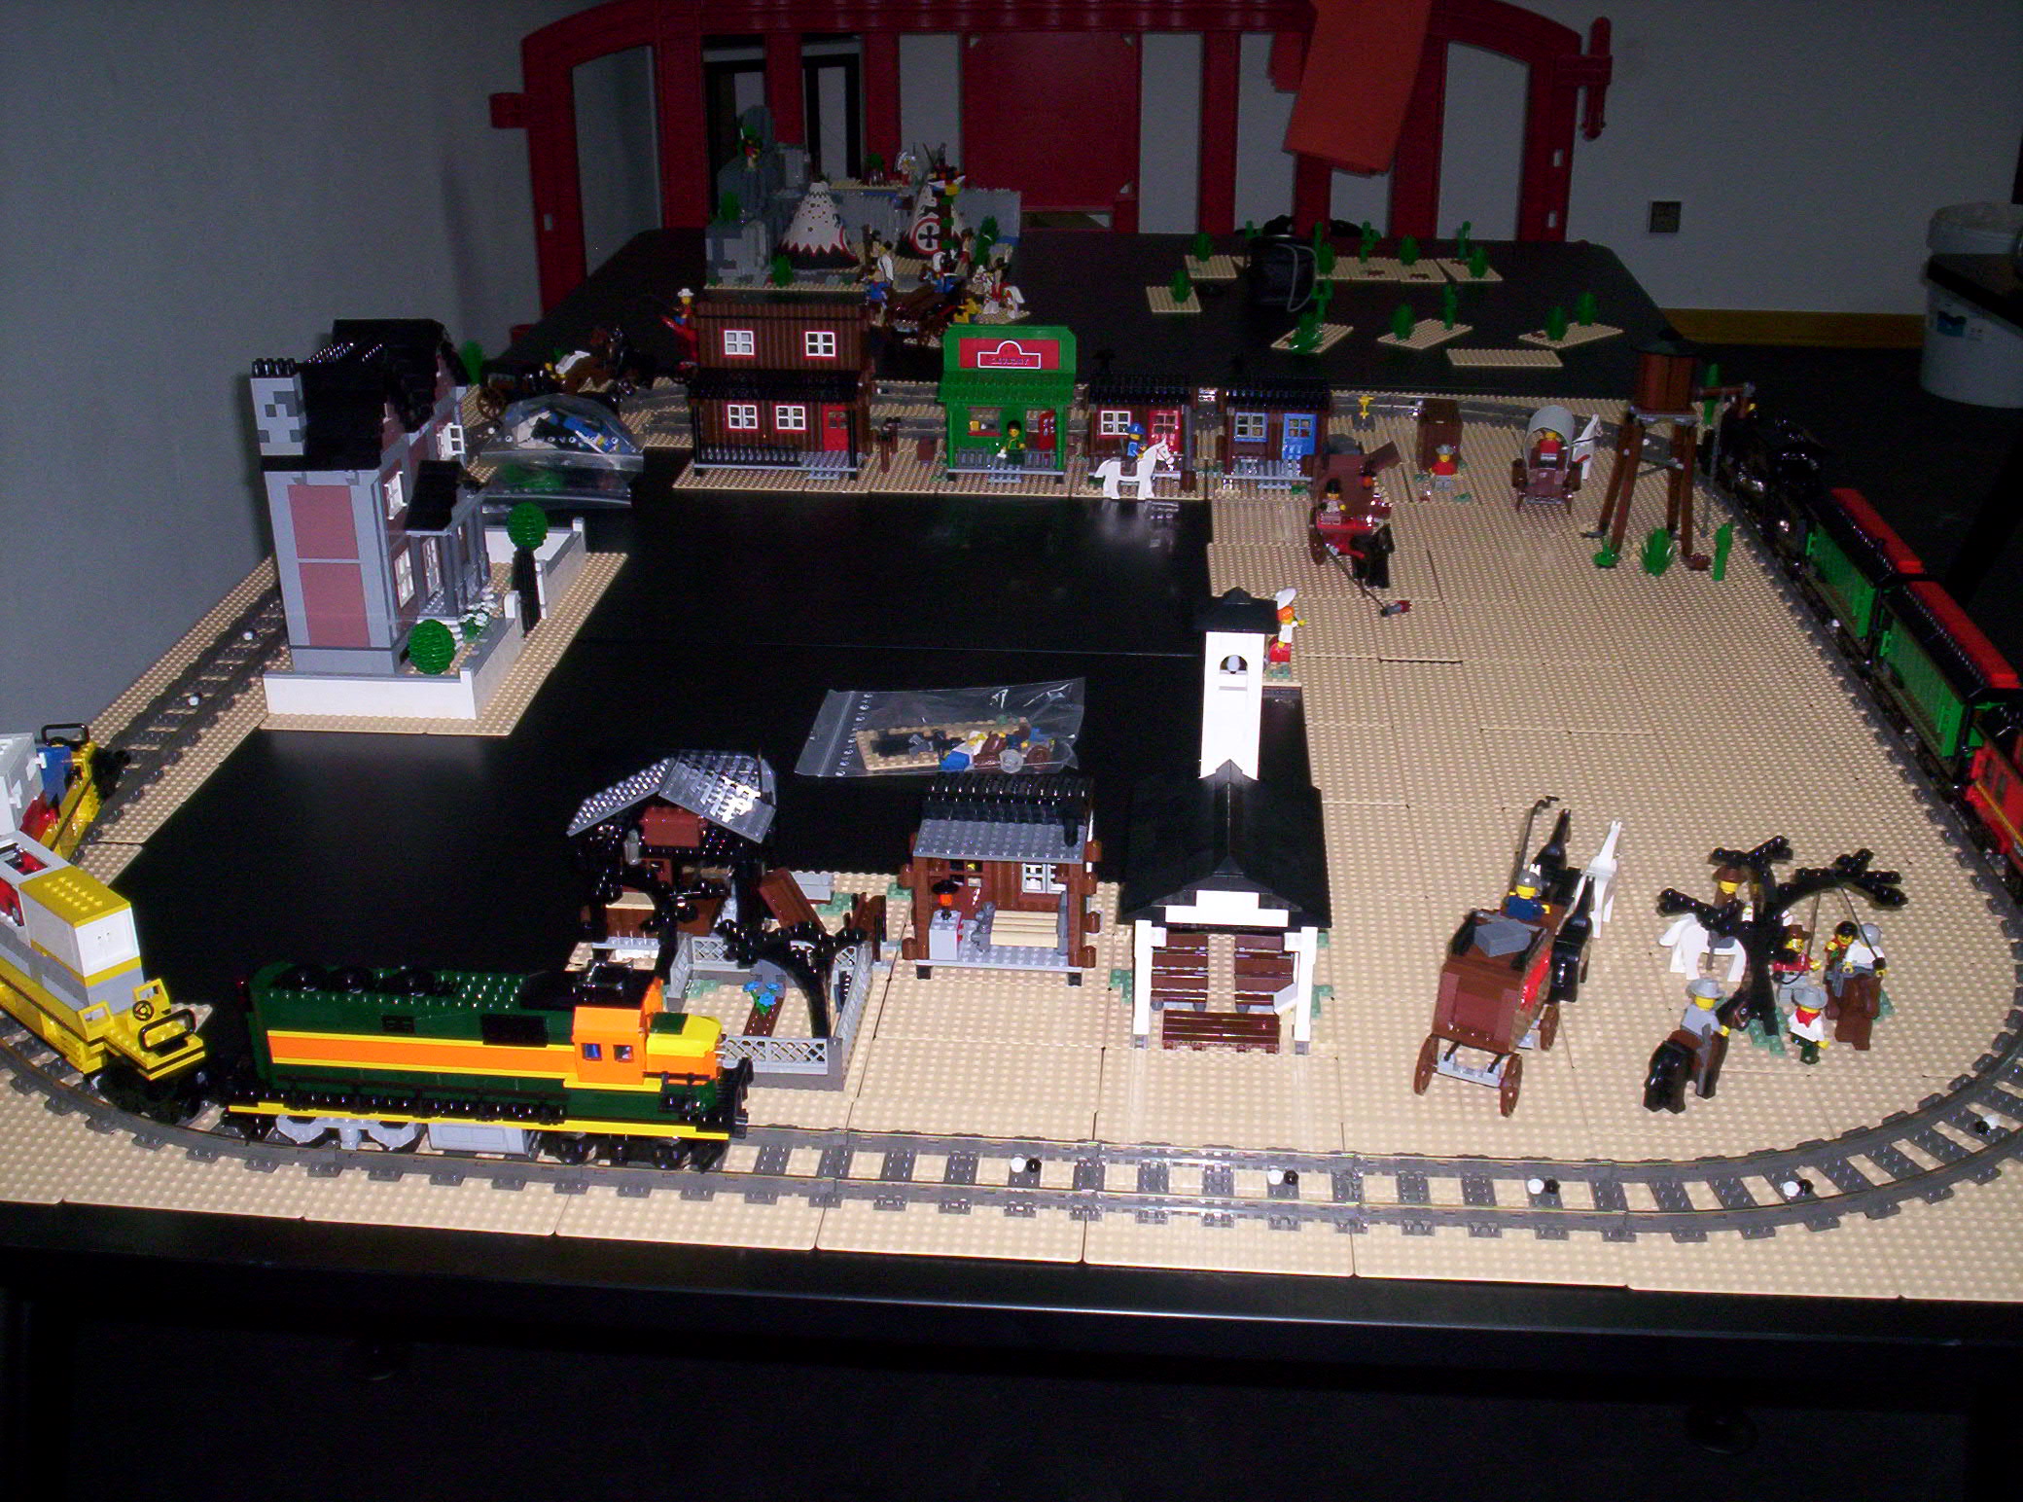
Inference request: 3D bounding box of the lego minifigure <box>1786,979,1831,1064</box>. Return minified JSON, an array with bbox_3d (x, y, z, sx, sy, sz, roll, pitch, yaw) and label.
[{"bbox_3d":[0.432,0.146,1.165,0.026,0.043,0.018,16,30,31],"label":"lego minifigure"}]

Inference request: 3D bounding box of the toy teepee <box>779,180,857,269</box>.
[{"bbox_3d":[-0.262,-0.711,2.915,0.106,0.108,0.106,0,25,0],"label":"toy teepee"}]

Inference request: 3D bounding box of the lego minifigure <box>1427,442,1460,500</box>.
[{"bbox_3d":[0.413,-0.269,2.058,0.026,0.043,0.017,2,25,4],"label":"lego minifigure"}]

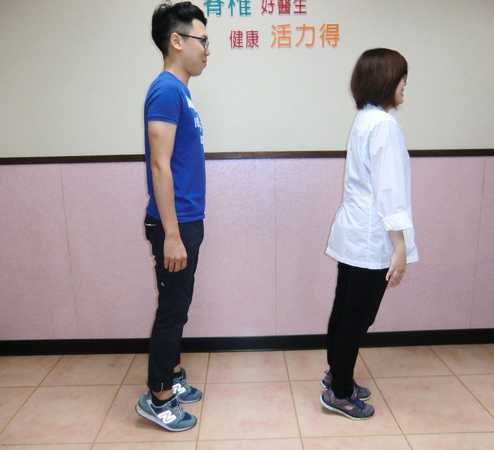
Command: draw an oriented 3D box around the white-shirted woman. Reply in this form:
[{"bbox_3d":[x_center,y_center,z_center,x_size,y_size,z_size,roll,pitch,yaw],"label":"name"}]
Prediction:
[{"bbox_3d":[0.543,0.090,1.832,0.400,1.600,0.460,-2,11,0],"label":"white-shirted woman"}]

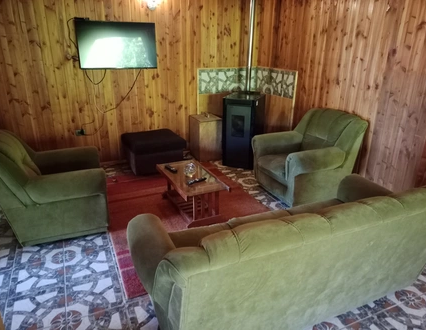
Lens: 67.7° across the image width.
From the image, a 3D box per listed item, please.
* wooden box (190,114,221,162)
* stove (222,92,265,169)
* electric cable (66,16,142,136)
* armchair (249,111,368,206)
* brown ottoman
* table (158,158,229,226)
[{"bbox_3d":[-0.106,-0.421,4.755,0.370,0.600,0.450,-8,22,-23],"label":"wooden box"},{"bbox_3d":[0.435,-0.499,4.491,0.440,0.940,0.540,8,21,20],"label":"stove"},{"bbox_3d":[-1.370,-1.090,4.110,0.890,1.430,0.100,-8,22,-23],"label":"electric cable"},{"bbox_3d":[1.047,-0.143,3.626,0.870,0.880,0.840,-8,22,-23],"label":"armchair"},{"bbox_3d":[-0.809,-0.181,4.351,0.700,0.410,0.650,-8,22,-23],"label":"brown ottoman"},{"bbox_3d":[-0.217,0.266,3.217,0.435,0.365,0.870,-9,22,-24],"label":"table"}]

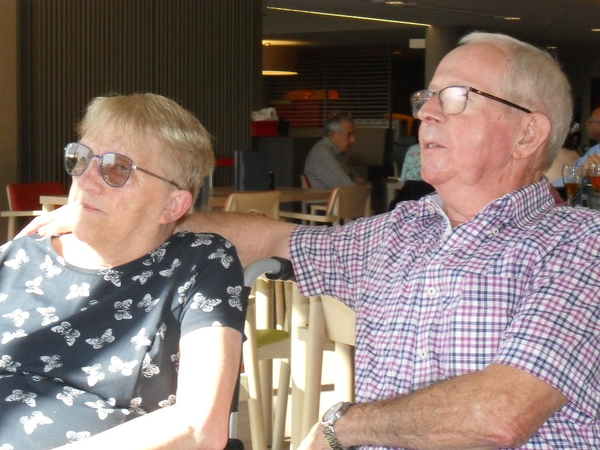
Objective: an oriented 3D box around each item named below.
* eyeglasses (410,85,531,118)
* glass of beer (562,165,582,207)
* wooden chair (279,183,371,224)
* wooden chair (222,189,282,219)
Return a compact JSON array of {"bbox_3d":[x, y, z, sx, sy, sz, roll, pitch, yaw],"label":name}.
[{"bbox_3d":[0.248,-0.151,1.880,0.145,0.045,0.140,13,-5,-30],"label":"eyeglasses"},{"bbox_3d":[1.143,-0.153,5.607,0.082,0.190,0.082,0,4,0],"label":"glass of beer"},{"bbox_3d":[0.099,0.179,7.614,0.520,0.800,0.540,3,5,33],"label":"wooden chair"},{"bbox_3d":[-0.418,0.229,6.852,0.520,0.800,0.540,3,5,34],"label":"wooden chair"}]

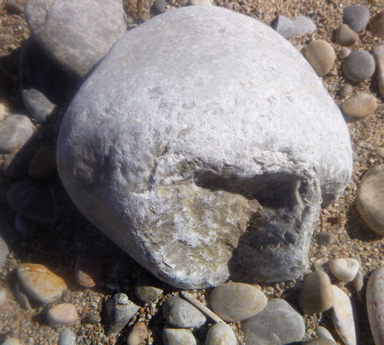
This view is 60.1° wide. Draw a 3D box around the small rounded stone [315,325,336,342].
[{"bbox_3d":[0.138,0.168,0.338,0.028,0.010,0.014,40,71,17],"label":"small rounded stone"}]

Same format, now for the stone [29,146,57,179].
[{"bbox_3d":[-0.187,-0.012,0.416,0.034,0.022,0.043,12,66,5],"label":"stone"}]

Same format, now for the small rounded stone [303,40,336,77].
[{"bbox_3d":[0.185,-0.166,0.485,0.052,0.029,0.059,-14,66,-7],"label":"small rounded stone"}]

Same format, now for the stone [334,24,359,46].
[{"bbox_3d":[0.237,-0.209,0.508,0.038,0.022,0.032,33,69,14],"label":"stone"}]

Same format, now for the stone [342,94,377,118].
[{"bbox_3d":[0.229,-0.090,0.452,0.048,0.024,0.037,-13,66,-6],"label":"stone"}]

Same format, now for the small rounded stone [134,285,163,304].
[{"bbox_3d":[-0.046,0.130,0.354,0.030,0.012,0.018,4,65,2],"label":"small rounded stone"}]

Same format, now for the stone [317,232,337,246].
[{"bbox_3d":[0.154,0.076,0.380,0.022,0.011,0.015,5,65,2],"label":"stone"}]

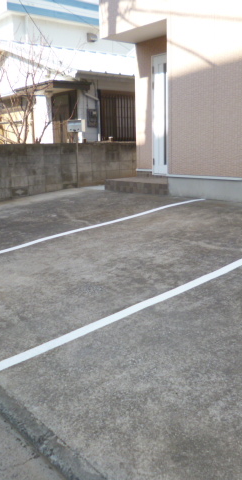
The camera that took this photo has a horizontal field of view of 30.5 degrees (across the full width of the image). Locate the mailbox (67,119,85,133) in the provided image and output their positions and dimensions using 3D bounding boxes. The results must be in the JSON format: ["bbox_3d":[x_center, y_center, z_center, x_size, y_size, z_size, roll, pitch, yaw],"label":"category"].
[{"bbox_3d":[-0.946,-2.430,9.450,0.370,0.265,0.140,7,14,33],"label":"mailbox"}]

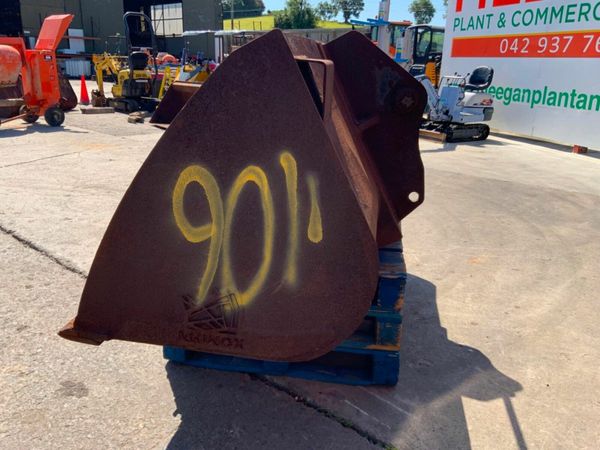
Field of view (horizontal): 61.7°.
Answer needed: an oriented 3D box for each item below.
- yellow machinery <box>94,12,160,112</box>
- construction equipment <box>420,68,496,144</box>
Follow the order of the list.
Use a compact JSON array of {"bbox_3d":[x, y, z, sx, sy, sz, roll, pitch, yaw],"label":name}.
[{"bbox_3d":[-4.297,-3.936,12.232,0.930,2.220,2.080,-14,24,-40],"label":"yellow machinery"},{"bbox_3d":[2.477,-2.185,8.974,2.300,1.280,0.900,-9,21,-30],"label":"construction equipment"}]

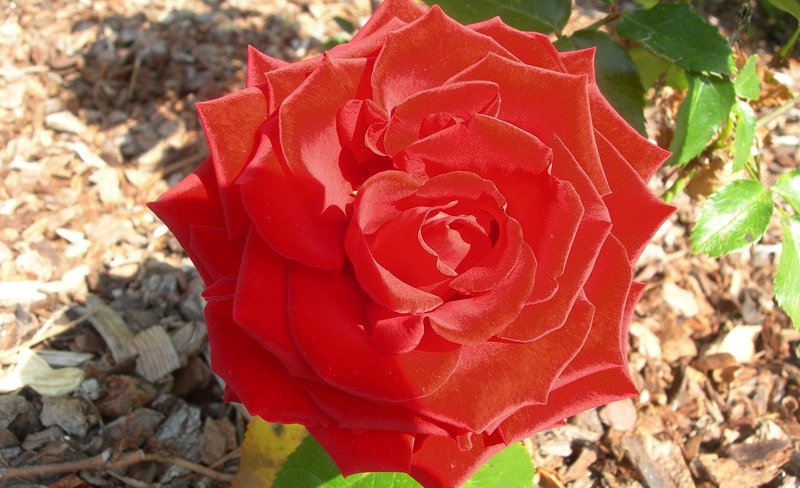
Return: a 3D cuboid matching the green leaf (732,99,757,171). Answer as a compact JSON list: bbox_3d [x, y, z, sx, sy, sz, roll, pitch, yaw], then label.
[{"bbox_3d":[0.165,-0.052,0.420,0.014,0.035,0.008,20,22,34],"label":"green leaf"}]

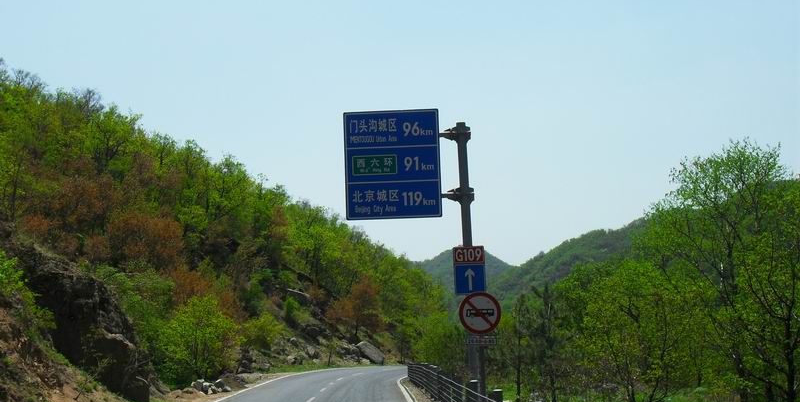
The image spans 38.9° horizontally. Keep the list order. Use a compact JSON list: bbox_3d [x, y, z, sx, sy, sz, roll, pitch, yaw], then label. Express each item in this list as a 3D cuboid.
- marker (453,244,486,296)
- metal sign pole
[{"bbox_3d":[2.016,1.993,32.533,0.882,1.347,0.060,-2,-7,-2],"label":"marker"},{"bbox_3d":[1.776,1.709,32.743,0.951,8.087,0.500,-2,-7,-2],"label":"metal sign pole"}]

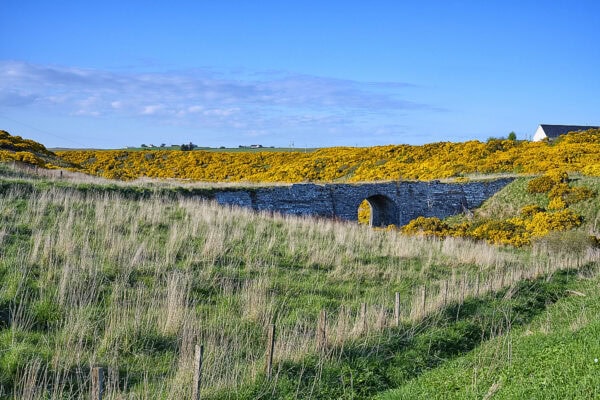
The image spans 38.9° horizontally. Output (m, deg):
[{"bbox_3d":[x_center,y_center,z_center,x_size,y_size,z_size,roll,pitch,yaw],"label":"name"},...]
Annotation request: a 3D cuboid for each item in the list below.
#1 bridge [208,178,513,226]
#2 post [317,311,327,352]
[{"bbox_3d":[4.970,0.432,77.114,28.600,4.600,6.800,-1,4,-17],"label":"bridge"},{"bbox_3d":[0.497,3.027,19.375,0.100,1.000,0.100,2,4,24],"label":"post"}]

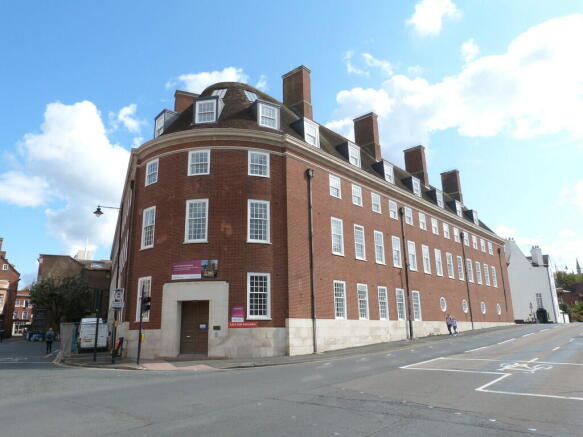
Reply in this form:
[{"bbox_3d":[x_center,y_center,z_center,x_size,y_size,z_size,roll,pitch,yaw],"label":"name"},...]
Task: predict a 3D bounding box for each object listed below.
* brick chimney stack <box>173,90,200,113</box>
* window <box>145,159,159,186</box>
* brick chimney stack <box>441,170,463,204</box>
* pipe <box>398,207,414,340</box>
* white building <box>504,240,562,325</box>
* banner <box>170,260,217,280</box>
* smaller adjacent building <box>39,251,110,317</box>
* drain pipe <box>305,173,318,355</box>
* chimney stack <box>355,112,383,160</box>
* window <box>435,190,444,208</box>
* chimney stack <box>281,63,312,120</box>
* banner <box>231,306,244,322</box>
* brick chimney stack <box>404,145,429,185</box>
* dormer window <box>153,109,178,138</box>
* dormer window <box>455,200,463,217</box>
[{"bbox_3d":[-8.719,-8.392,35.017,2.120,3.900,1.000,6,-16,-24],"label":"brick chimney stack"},{"bbox_3d":[-7.838,-2.582,23.732,1.220,1.420,0.150,-13,-19,38],"label":"window"},{"bbox_3d":[20.408,-3.642,53.664,2.120,4.590,1.000,-14,-20,40],"label":"brick chimney stack"},{"bbox_3d":[8.809,3.918,31.831,0.280,10.150,0.350,-13,-19,40],"label":"pipe"},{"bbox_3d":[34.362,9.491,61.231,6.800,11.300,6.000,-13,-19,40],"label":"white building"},{"bbox_3d":[-4.793,2.567,20.932,2.420,0.890,0.060,-3,-15,9],"label":"banner"},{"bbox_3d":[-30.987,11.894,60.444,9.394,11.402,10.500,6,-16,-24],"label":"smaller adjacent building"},{"bbox_3d":[1.188,2.094,23.433,0.240,10.400,0.300,-14,-20,40],"label":"drain pipe"},{"bbox_3d":[7.063,-7.256,39.351,2.120,4.590,1.000,-14,-20,40],"label":"chimney stack"},{"bbox_3d":[14.315,-1.732,41.761,1.050,1.750,1.560,-14,-20,40],"label":"window"},{"bbox_3d":[0.444,-9.049,32.253,2.120,4.590,1.000,-14,-20,40],"label":"chimney stack"},{"bbox_3d":[-2.580,4.645,20.362,0.600,0.730,0.040,2,-15,-10],"label":"banner"},{"bbox_3d":[13.870,-5.553,46.628,2.100,4.400,1.000,-13,-19,40],"label":"brick chimney stack"},{"bbox_3d":[-7.667,-5.633,26.153,1.150,1.650,1.450,12,-19,-40],"label":"dormer window"},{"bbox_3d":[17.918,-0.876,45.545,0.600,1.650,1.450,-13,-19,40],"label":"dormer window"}]

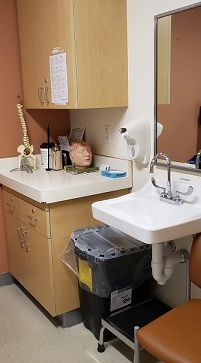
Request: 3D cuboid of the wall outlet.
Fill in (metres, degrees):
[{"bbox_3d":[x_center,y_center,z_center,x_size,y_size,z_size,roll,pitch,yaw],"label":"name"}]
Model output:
[{"bbox_3d":[0.051,-0.326,2.518,0.010,0.117,0.069,-9,14,-33],"label":"wall outlet"}]

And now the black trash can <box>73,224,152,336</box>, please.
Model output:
[{"bbox_3d":[0.055,0.626,2.139,0.360,0.602,0.413,-9,14,-33],"label":"black trash can"}]

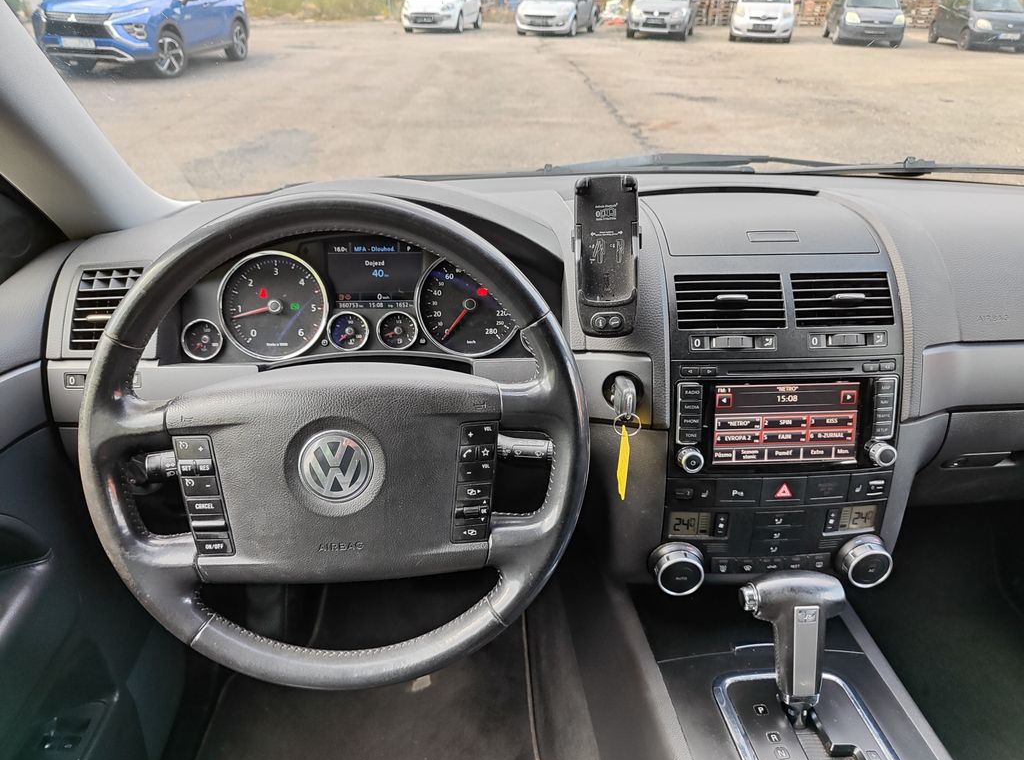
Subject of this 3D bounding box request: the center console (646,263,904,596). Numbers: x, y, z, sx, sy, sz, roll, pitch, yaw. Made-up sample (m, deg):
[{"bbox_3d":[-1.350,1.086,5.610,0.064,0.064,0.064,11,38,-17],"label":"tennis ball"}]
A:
[{"bbox_3d":[0.263,0.045,0.685,0.240,0.320,0.095,-1,9,-4],"label":"center console"}]

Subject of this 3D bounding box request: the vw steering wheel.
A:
[{"bbox_3d":[-0.131,0.052,0.535,0.385,0.385,0.100,-4,4,-4],"label":"vw steering wheel"}]

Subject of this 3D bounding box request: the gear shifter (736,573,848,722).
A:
[{"bbox_3d":[0.263,0.247,0.640,0.098,0.142,0.055,-1,10,-4],"label":"gear shifter"}]

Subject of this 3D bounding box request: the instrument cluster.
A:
[{"bbox_3d":[-0.150,-0.089,0.742,0.390,0.140,0.075,-1,5,-4],"label":"instrument cluster"}]

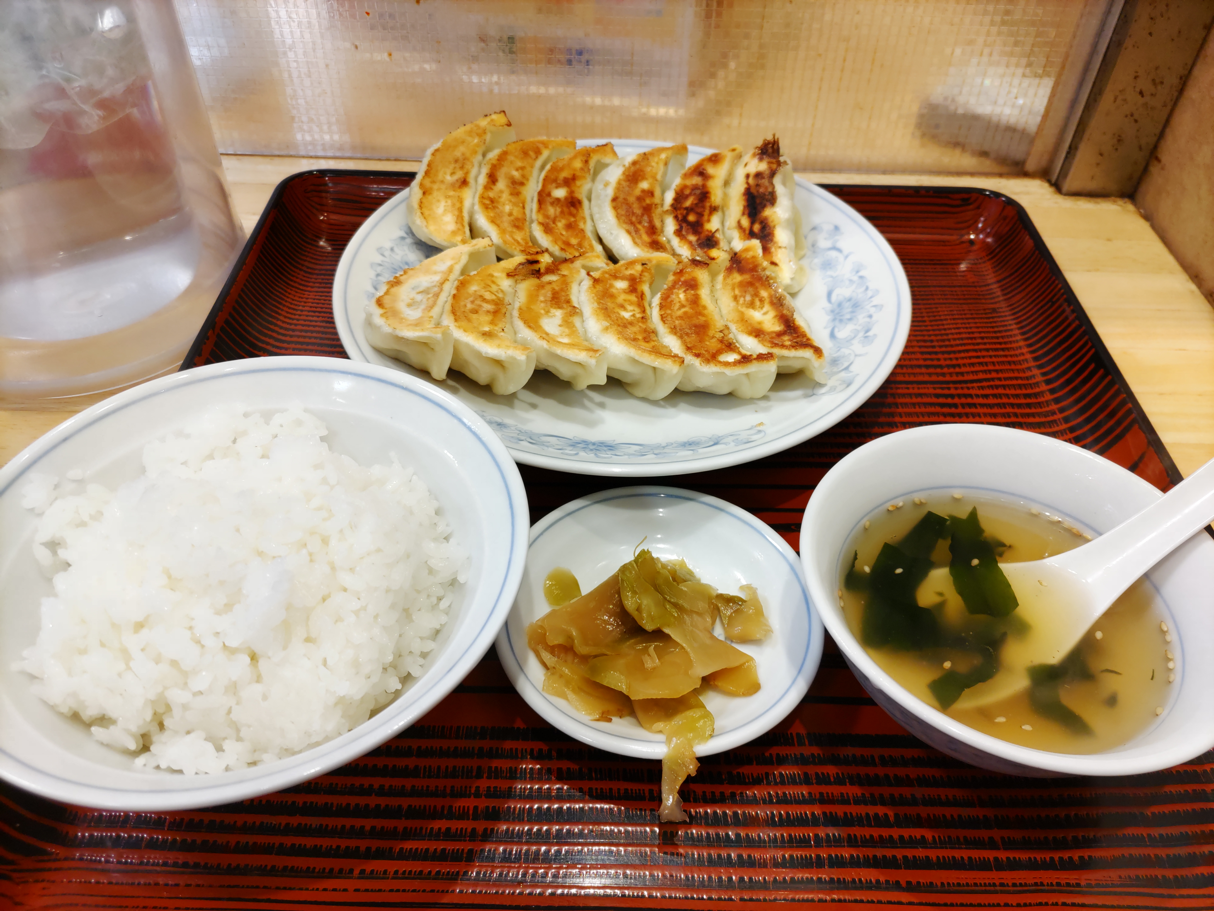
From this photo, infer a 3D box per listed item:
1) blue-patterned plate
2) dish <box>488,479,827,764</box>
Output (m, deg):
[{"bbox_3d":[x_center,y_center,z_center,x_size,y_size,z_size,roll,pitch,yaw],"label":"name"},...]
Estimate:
[{"bbox_3d":[0.006,-0.070,0.406,0.246,0.028,0.246,1,45,-1],"label":"blue-patterned plate"},{"bbox_3d":[0.015,0.054,0.285,0.100,0.024,0.100,1,45,-1],"label":"dish"}]

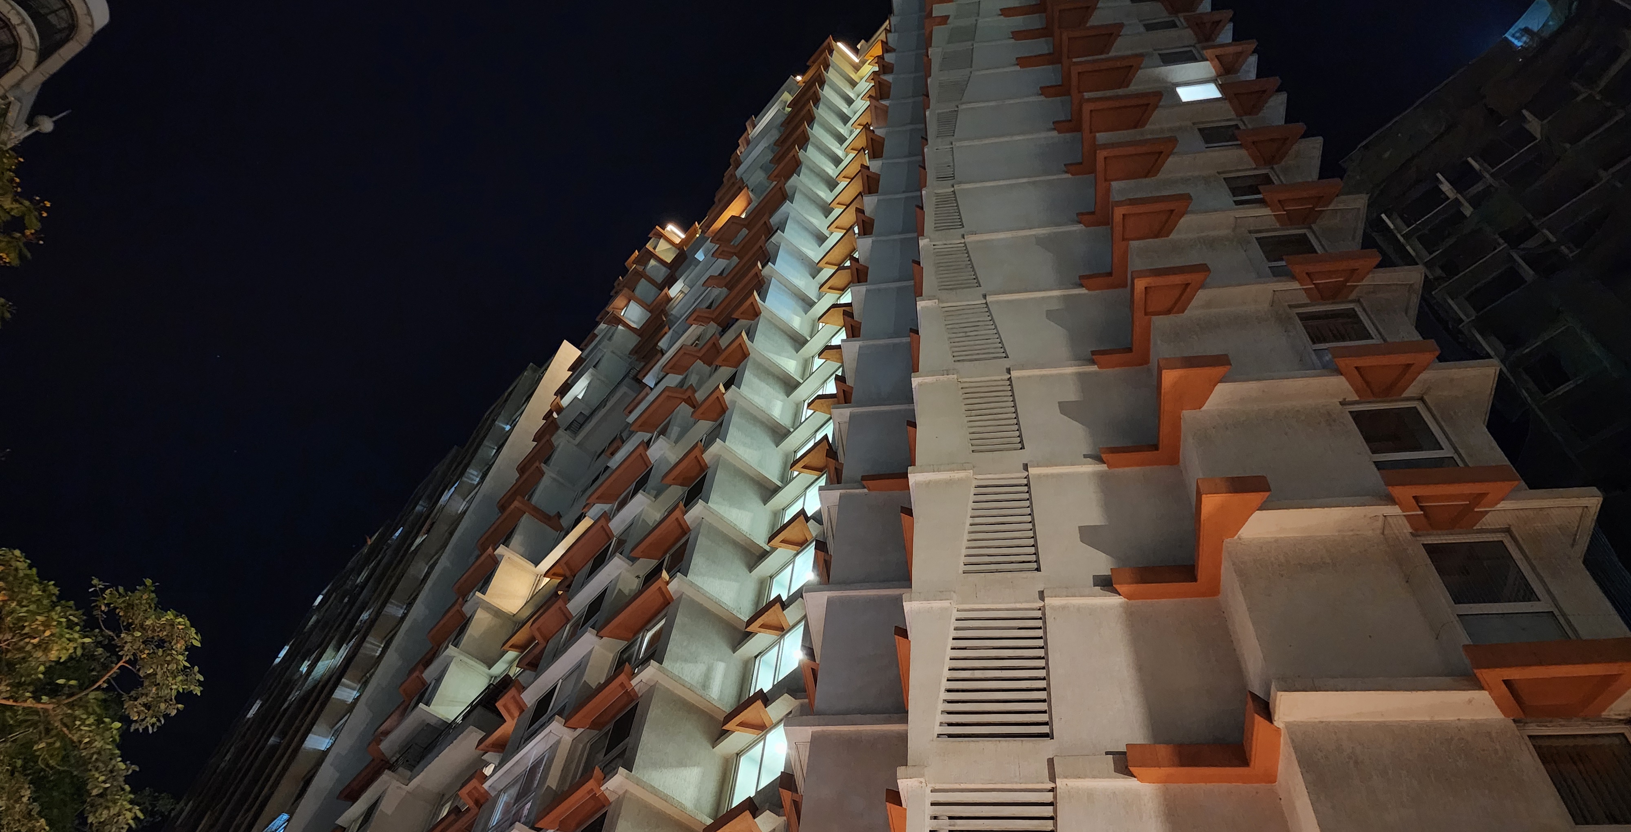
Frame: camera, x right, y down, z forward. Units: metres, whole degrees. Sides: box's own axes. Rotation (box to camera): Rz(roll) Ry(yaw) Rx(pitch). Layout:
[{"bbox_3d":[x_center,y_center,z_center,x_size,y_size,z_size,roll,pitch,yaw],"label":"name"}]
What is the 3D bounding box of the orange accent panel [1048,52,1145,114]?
[{"bbox_3d":[7.596,-8.618,29.179,2.390,0.330,1.760,-3,-56,9],"label":"orange accent panel"}]

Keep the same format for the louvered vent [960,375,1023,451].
[{"bbox_3d":[3.122,-0.030,19.367,1.100,2.330,0.120,-3,-56,9],"label":"louvered vent"}]

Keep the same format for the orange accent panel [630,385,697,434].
[{"bbox_3d":[-5.410,-0.166,39.987,1.284,0.285,3.183,37,-59,-17],"label":"orange accent panel"}]

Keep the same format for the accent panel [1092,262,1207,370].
[{"bbox_3d":[5.988,-1.759,19.434,1.960,0.310,1.840,-3,-56,9],"label":"accent panel"}]

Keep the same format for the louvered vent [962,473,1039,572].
[{"bbox_3d":[2.855,1.700,16.917,1.140,2.290,0.110,-3,-56,9],"label":"louvered vent"}]

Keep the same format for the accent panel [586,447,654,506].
[{"bbox_3d":[-6.679,2.131,38.057,0.804,0.285,3.585,37,-59,-17],"label":"accent panel"}]

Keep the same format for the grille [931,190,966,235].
[{"bbox_3d":[3.308,-5.033,26.727,0.699,2.370,0.120,-3,-56,9],"label":"grille"}]

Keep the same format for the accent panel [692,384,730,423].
[{"bbox_3d":[-3.337,-0.317,36.275,0.700,0.330,1.570,37,-59,-18],"label":"accent panel"}]

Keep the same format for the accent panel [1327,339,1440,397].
[{"bbox_3d":[8.387,-0.655,16.104,1.461,0.300,0.756,-3,-56,9],"label":"accent panel"}]

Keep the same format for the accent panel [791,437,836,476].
[{"bbox_3d":[0.091,1.328,33.239,0.770,0.360,1.620,37,-59,-18],"label":"accent panel"}]

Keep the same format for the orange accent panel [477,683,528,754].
[{"bbox_3d":[-9.303,9.199,32.699,1.360,0.330,3.390,36,-59,-18],"label":"orange accent panel"}]

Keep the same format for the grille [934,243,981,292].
[{"bbox_3d":[3.146,-3.333,24.221,1.032,2.310,0.120,-3,-56,9],"label":"grille"}]

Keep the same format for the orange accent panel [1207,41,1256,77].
[{"bbox_3d":[10.796,-9.293,28.292,1.290,0.310,0.740,-3,-56,9],"label":"orange accent panel"}]

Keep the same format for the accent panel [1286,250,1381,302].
[{"bbox_3d":[8.781,-2.361,18.539,1.518,0.294,0.780,-3,-56,9],"label":"accent panel"}]

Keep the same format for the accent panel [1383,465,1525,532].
[{"bbox_3d":[8.000,1.065,13.803,1.530,0.310,0.750,-3,-56,9],"label":"accent panel"}]

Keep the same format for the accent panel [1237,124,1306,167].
[{"bbox_3d":[9.811,-5.830,23.476,1.380,0.310,0.760,-3,-56,9],"label":"accent panel"}]

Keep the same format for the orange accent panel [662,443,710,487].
[{"bbox_3d":[-3.882,1.588,33.994,0.710,0.330,2.090,37,-59,-18],"label":"orange accent panel"}]

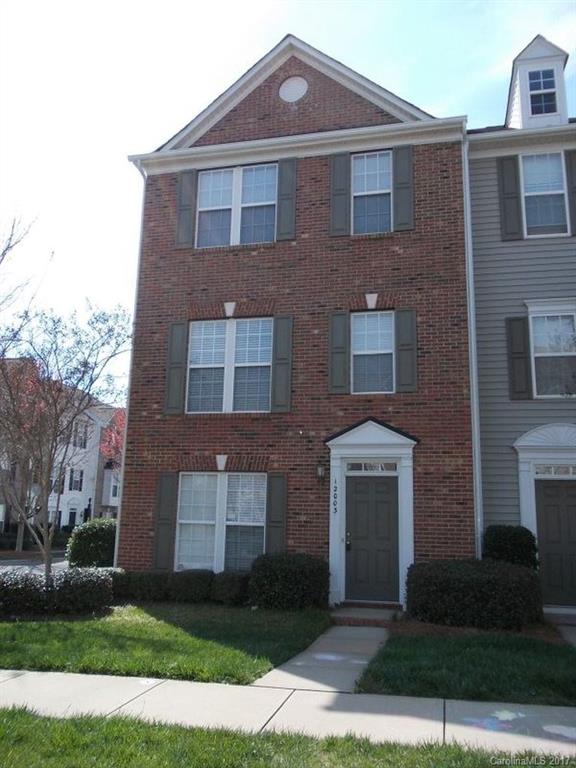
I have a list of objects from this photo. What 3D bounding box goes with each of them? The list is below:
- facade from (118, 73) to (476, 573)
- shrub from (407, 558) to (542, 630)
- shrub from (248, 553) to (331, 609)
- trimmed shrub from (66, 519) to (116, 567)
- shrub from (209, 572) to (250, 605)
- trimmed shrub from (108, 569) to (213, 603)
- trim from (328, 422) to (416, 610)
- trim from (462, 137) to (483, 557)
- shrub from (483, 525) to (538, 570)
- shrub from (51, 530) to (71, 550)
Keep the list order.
[{"bbox_3d":[0.094,-1.438,11.724,6.330,10.350,0.300,-1,-11,14],"label":"facade"},{"bbox_3d":[2.638,3.064,9.171,1.850,0.900,1.100,-1,-11,14],"label":"shrub"},{"bbox_3d":[-0.015,3.145,10.058,1.250,0.850,0.850,-1,-11,14],"label":"shrub"},{"bbox_3d":[-4.485,3.694,14.251,1.600,1.130,1.400,-1,-11,14],"label":"trimmed shrub"},{"bbox_3d":[-1.001,3.281,10.121,0.700,0.500,0.650,-1,-11,14],"label":"shrub"},{"bbox_3d":[-2.100,3.291,10.343,1.580,0.510,0.650,-1,-11,14],"label":"trimmed shrub"},{"bbox_3d":[1.417,2.138,10.507,1.560,3.130,0.300,-1,-11,14],"label":"trim"},{"bbox_3d":[3.170,-0.449,10.655,0.130,8.150,0.120,-1,-11,14],"label":"trim"},{"bbox_3d":[3.546,2.908,9.920,0.840,1.300,0.800,-1,-11,14],"label":"shrub"},{"bbox_3d":[-10.987,7.558,30.000,1.200,1.000,1.100,-1,-11,14],"label":"shrub"}]

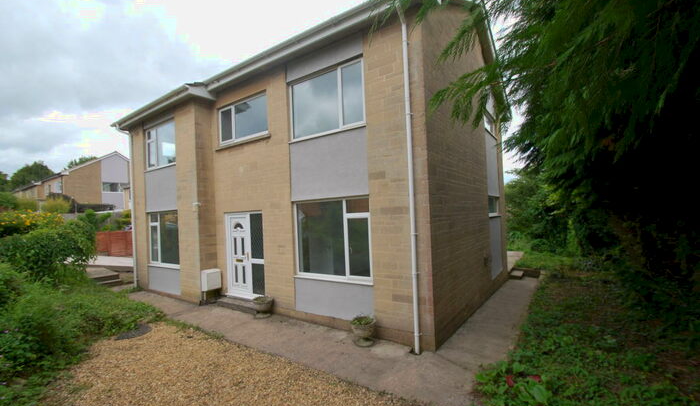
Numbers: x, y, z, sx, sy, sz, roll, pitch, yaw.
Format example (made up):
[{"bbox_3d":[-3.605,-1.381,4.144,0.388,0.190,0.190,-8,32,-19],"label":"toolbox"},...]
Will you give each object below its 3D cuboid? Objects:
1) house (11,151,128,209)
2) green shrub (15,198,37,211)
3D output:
[{"bbox_3d":[-40.695,-1.868,42.955,33.000,6.628,8.000,-3,-1,36],"label":"house"},{"bbox_3d":[-29.460,0.136,26.500,1.478,1.271,1.450,-3,-1,36],"label":"green shrub"}]

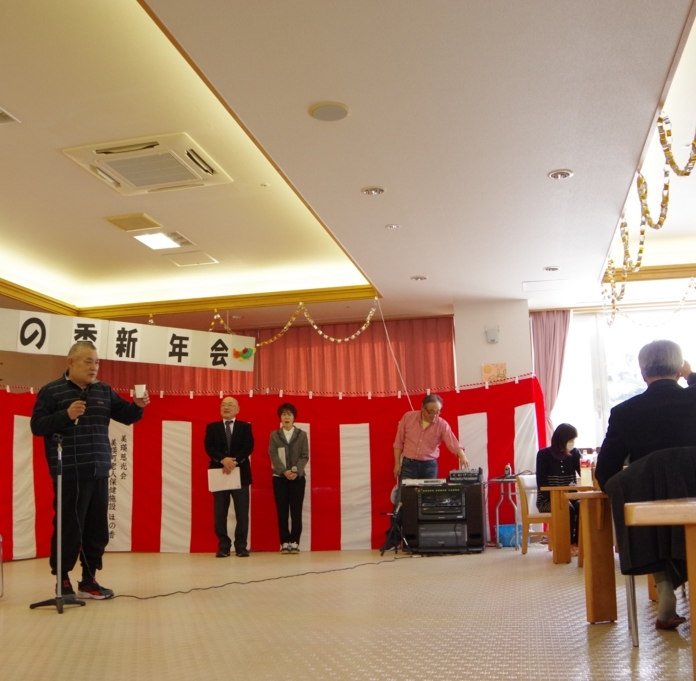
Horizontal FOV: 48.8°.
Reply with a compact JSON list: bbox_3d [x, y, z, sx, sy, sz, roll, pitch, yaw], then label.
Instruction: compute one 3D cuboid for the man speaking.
[{"bbox_3d":[-1.739,0.845,5.221,0.480,1.690,0.660,-9,-14,38],"label":"man speaking"}]

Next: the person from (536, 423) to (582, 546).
[{"bbox_3d":[2.065,1.436,7.494,0.460,1.280,0.630,4,-12,-25],"label":"person"}]

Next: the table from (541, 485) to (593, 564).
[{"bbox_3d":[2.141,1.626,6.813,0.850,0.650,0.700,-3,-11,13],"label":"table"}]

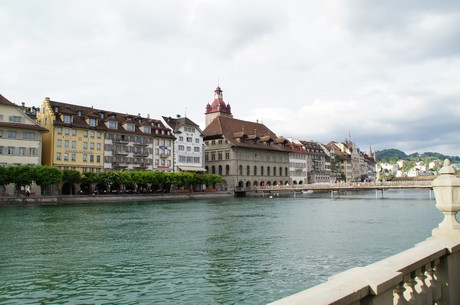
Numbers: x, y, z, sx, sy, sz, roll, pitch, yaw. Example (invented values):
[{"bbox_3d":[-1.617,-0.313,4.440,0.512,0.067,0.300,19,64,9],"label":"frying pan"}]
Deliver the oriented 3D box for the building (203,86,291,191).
[{"bbox_3d":[3.139,-5.451,113.361,24.350,35.350,22.500,5,-6,-44],"label":"building"}]

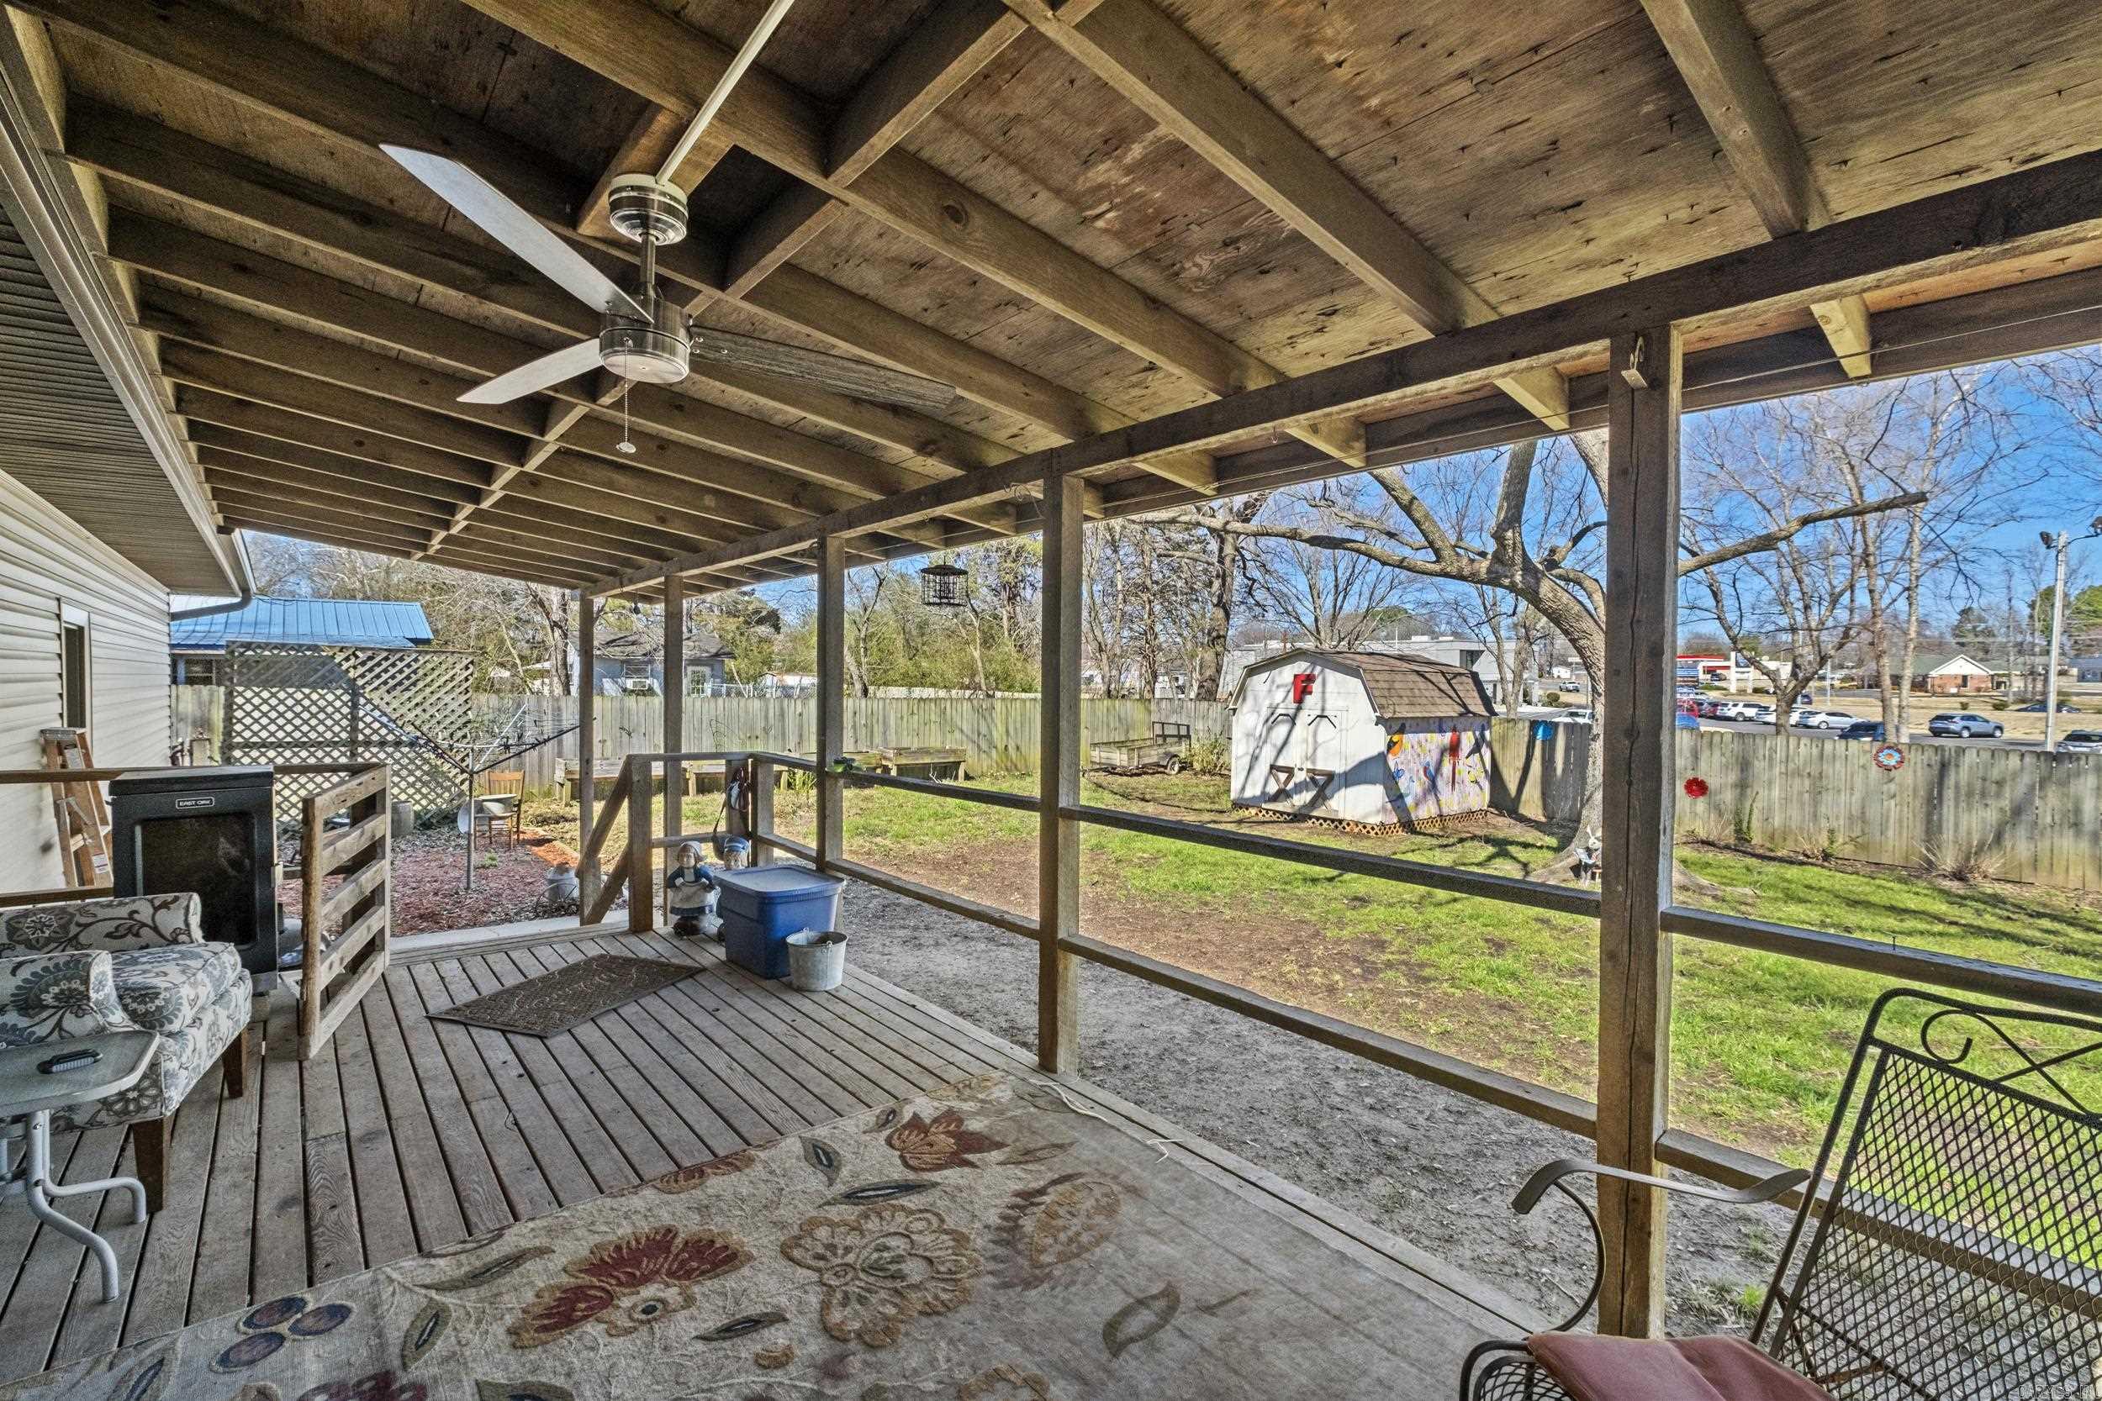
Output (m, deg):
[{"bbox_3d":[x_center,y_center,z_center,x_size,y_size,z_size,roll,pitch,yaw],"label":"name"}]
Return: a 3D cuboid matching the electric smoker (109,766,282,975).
[{"bbox_3d":[-3.291,0.709,3.399,0.435,0.850,0.450,-1,2,-41],"label":"electric smoker"}]

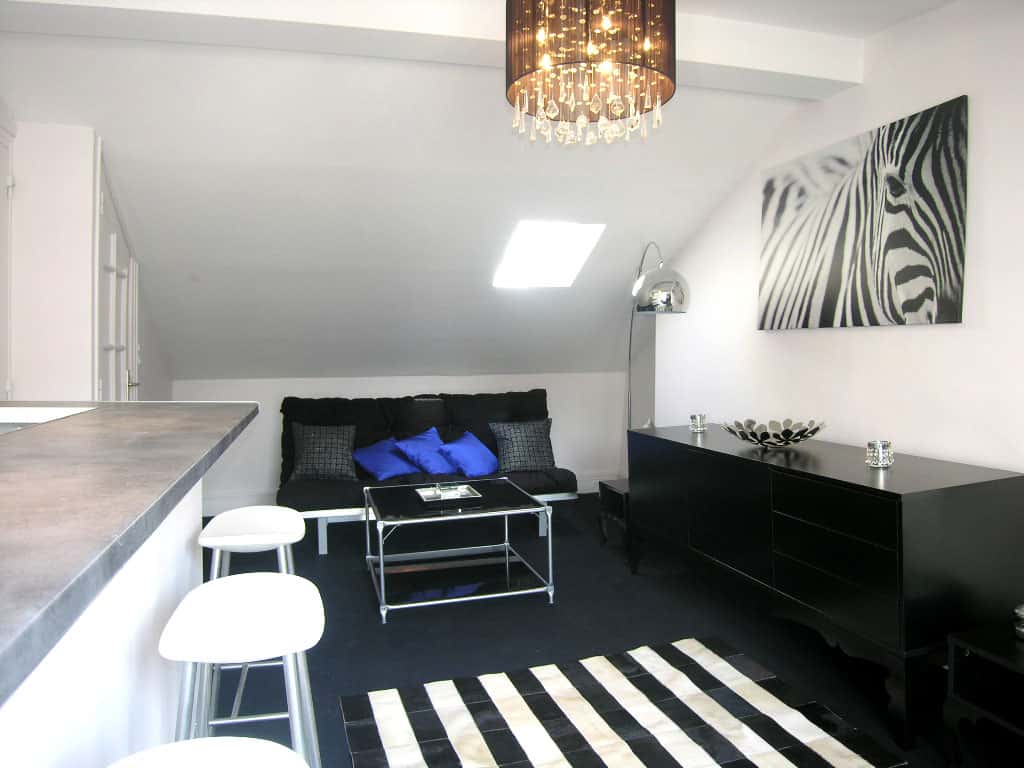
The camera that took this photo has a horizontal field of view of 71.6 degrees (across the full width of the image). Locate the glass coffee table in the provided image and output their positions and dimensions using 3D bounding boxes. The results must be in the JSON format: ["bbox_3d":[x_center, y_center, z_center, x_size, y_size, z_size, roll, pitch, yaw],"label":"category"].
[{"bbox_3d":[-0.300,0.799,3.638,0.816,0.461,0.833,-2,3,-16],"label":"glass coffee table"}]

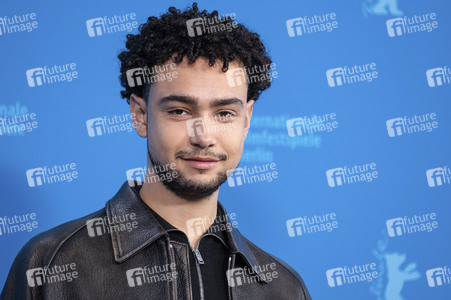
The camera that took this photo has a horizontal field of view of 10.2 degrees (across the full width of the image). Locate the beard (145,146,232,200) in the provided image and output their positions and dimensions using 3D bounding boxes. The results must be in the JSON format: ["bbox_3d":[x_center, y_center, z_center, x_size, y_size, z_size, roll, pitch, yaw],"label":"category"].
[{"bbox_3d":[-0.049,0.032,3.460,0.112,0.071,0.080,2,2,-11],"label":"beard"}]

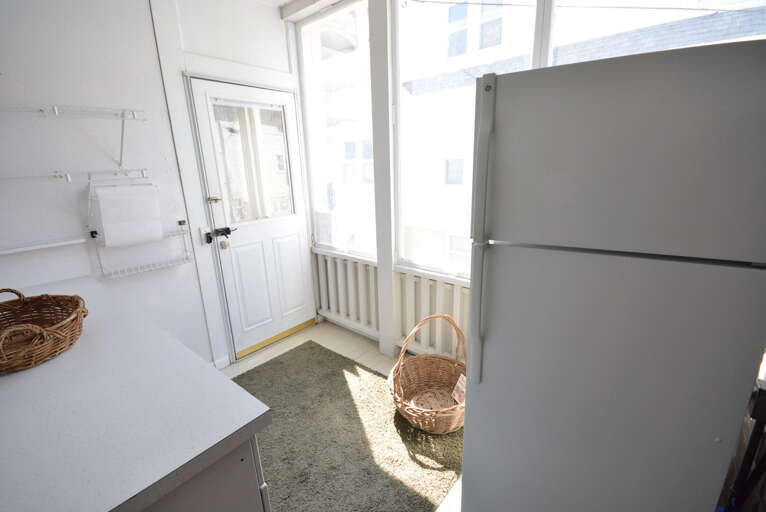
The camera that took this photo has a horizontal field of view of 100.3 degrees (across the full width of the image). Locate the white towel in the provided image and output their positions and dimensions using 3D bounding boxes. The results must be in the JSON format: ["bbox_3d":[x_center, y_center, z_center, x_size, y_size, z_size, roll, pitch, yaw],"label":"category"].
[{"bbox_3d":[-1.433,-0.229,1.809,0.085,0.325,0.270,12,21,38],"label":"white towel"}]

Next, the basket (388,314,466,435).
[{"bbox_3d":[0.312,0.646,1.879,0.530,0.645,0.520,-1,17,0],"label":"basket"}]

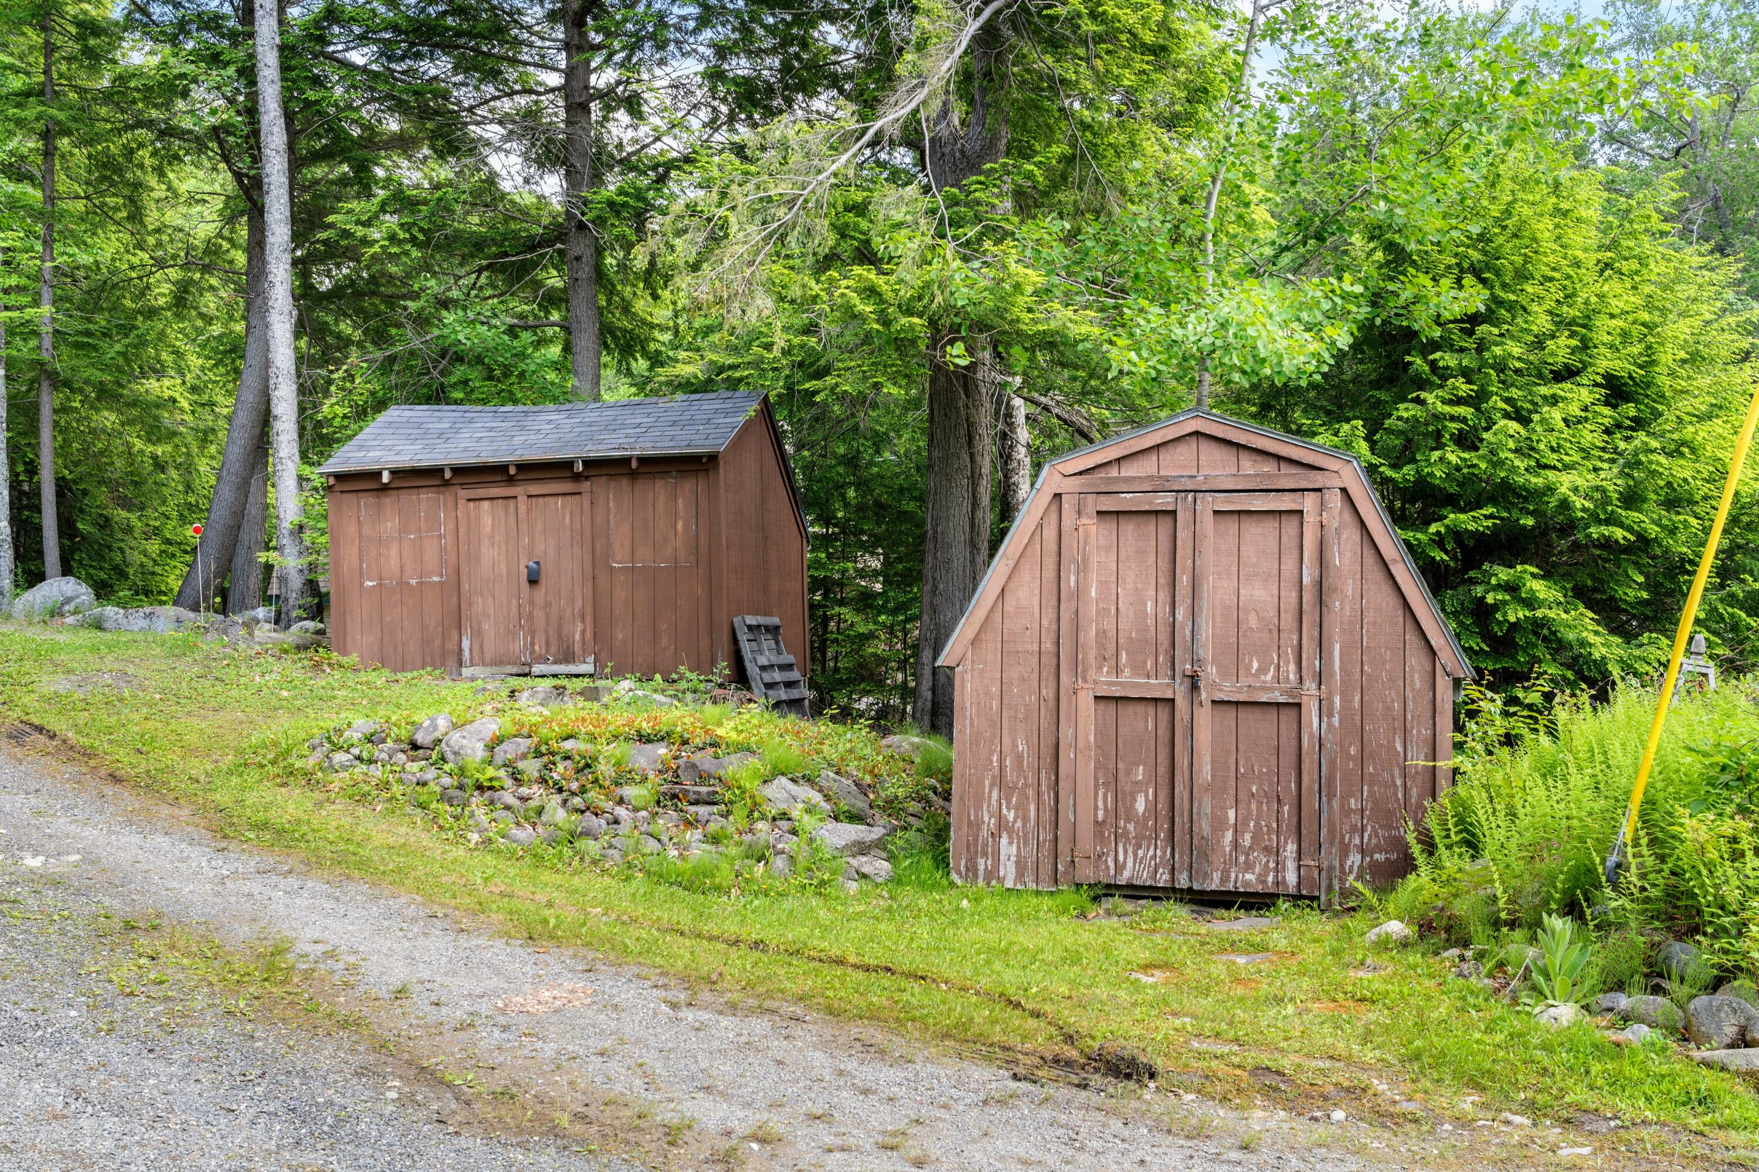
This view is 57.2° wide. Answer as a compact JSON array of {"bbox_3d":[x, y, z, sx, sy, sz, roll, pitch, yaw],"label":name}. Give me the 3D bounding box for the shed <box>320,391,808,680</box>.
[{"bbox_3d":[-2.925,-0.490,15.550,3.900,2.670,2.700,0,0,14],"label":"shed"}]

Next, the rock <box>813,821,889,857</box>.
[{"bbox_3d":[-0.152,1.361,8.680,0.410,0.200,0.300,0,-1,-1],"label":"rock"}]

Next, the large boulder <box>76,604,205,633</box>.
[{"bbox_3d":[-7.882,0.344,17.200,1.378,0.314,0.750,0,0,0],"label":"large boulder"}]

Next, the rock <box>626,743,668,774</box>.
[{"bbox_3d":[-1.499,1.112,10.400,0.275,0.208,0.250,0,0,0],"label":"rock"}]

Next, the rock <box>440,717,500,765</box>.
[{"bbox_3d":[-2.471,0.935,9.728,0.360,0.290,0.290,1,-2,-14],"label":"rock"}]

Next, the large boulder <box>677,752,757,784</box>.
[{"bbox_3d":[-1.020,1.140,10.100,0.499,0.202,0.360,0,0,0],"label":"large boulder"}]

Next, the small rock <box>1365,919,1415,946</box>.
[{"bbox_3d":[2.333,1.589,7.367,0.225,0.130,0.180,0,-2,18],"label":"small rock"}]

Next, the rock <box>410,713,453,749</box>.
[{"bbox_3d":[-3.141,1.016,11.300,0.299,0.265,0.260,0,0,0],"label":"rock"}]

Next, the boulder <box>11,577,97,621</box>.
[{"bbox_3d":[-9.121,0.137,17.800,0.956,0.495,0.750,0,0,0],"label":"boulder"}]

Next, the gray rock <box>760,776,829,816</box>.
[{"bbox_3d":[-0.507,1.247,9.600,0.417,0.242,0.360,0,0,0],"label":"gray rock"}]

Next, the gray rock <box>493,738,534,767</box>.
[{"bbox_3d":[-2.436,1.103,10.700,0.283,0.205,0.250,0,0,0],"label":"gray rock"}]

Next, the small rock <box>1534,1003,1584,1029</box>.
[{"bbox_3d":[2.577,1.633,6.114,0.190,0.110,0.150,0,-2,23],"label":"small rock"}]

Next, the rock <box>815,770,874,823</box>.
[{"bbox_3d":[-0.196,1.175,9.027,0.330,0.280,0.270,0,-1,-1],"label":"rock"}]

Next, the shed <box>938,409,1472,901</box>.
[{"bbox_3d":[2.027,0.398,9.627,2.727,2.533,2.950,0,-2,17],"label":"shed"}]

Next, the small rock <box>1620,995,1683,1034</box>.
[{"bbox_3d":[2.928,1.626,6.117,0.240,0.150,0.190,0,-2,25],"label":"small rock"}]

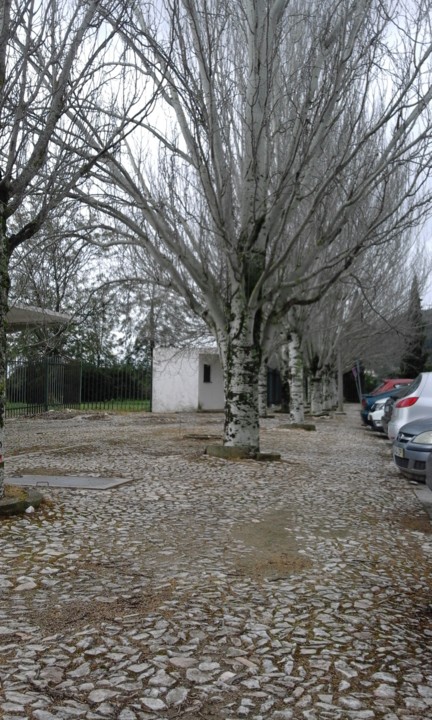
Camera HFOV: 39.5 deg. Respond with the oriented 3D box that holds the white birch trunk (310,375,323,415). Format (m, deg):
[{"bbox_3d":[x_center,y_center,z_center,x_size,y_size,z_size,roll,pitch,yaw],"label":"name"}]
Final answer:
[{"bbox_3d":[5.529,1.892,33.000,0.630,2.190,0.630,-1,-3,12],"label":"white birch trunk"}]

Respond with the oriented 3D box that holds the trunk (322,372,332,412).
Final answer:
[{"bbox_3d":[7.805,2.164,42.000,0.660,2.860,0.660,-1,-3,12],"label":"trunk"}]

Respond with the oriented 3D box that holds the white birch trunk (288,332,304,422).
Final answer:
[{"bbox_3d":[2.820,0.611,21.000,0.530,3.140,0.530,-1,-3,12],"label":"white birch trunk"}]

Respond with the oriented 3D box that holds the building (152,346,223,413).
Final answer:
[{"bbox_3d":[-0.994,1.199,37.000,5.000,3.850,4.000,0,-3,7],"label":"building"}]

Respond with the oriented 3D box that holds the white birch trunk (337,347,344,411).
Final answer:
[{"bbox_3d":[7.572,1.153,36.500,0.400,3.940,0.400,-1,-3,12],"label":"white birch trunk"}]

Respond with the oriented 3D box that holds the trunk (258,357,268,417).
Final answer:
[{"bbox_3d":[2.396,1.443,31.000,0.570,3.040,0.570,-1,-3,12],"label":"trunk"}]

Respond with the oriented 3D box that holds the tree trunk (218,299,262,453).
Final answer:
[{"bbox_3d":[0.482,0.309,11.600,0.740,2.990,0.740,-1,-3,12],"label":"tree trunk"}]

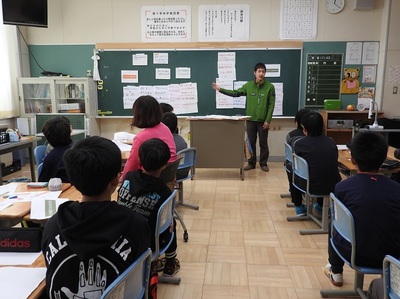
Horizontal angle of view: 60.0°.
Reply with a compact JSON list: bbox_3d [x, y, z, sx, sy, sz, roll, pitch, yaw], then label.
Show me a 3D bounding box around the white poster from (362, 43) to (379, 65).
[{"bbox_3d":[2.880,-1.619,5.837,0.257,0.360,0.010,0,9,5],"label":"white poster"}]

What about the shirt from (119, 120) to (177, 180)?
[{"bbox_3d":[-0.443,0.066,3.050,0.460,0.560,0.400,-6,11,-30],"label":"shirt"}]

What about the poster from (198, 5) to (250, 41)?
[{"bbox_3d":[0.424,-2.169,5.950,0.873,0.593,0.015,0,9,5],"label":"poster"}]

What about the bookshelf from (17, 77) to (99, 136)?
[{"bbox_3d":[-2.520,-0.504,6.271,1.250,1.510,0.420,0,9,5],"label":"bookshelf"}]

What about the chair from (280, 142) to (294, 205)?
[{"bbox_3d":[1.195,0.274,3.948,0.460,0.680,0.390,1,10,5],"label":"chair"}]

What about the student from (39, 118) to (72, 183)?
[{"bbox_3d":[-1.177,0.240,3.038,0.450,1.090,0.640,6,11,34],"label":"student"}]

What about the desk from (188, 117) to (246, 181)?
[{"bbox_3d":[0.279,-0.029,5.181,0.900,0.900,0.480,0,9,5],"label":"desk"}]

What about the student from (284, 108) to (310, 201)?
[{"bbox_3d":[1.198,0.058,4.080,0.430,1.080,0.660,0,9,5],"label":"student"}]

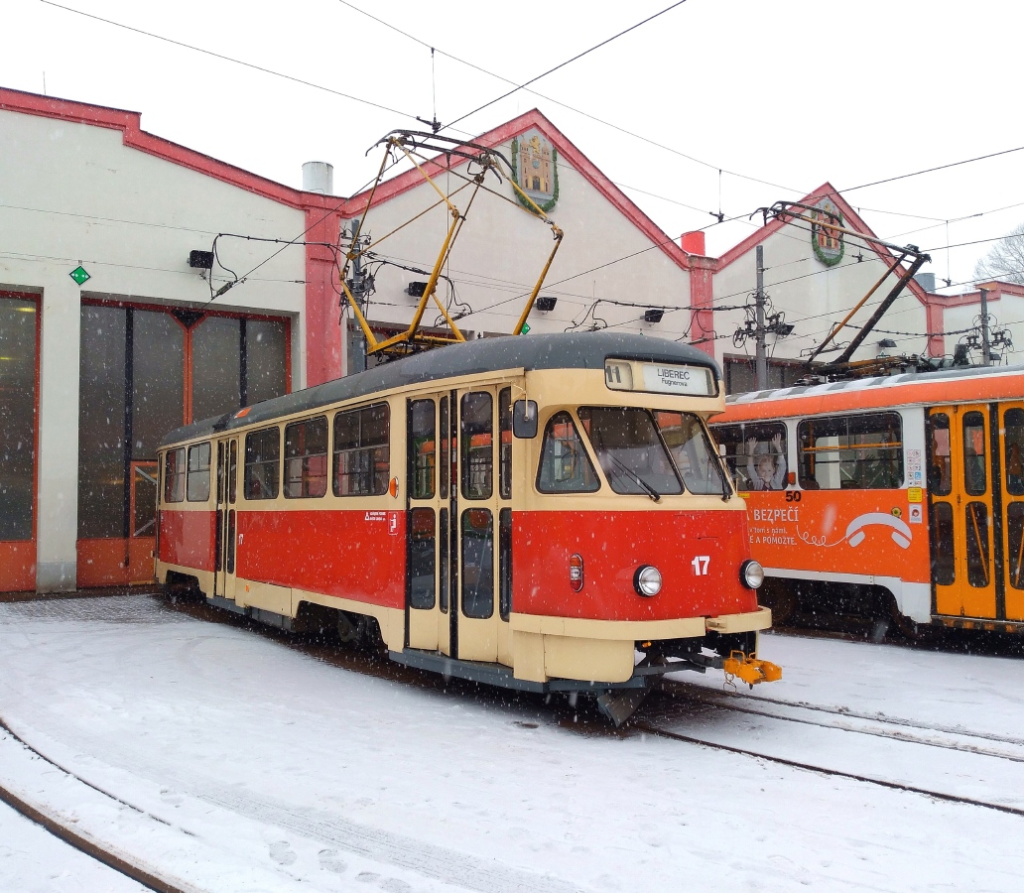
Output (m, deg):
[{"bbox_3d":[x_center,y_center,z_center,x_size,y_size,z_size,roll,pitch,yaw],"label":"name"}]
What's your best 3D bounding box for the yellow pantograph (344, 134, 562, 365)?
[{"bbox_3d":[-0.811,-2.191,9.932,1.800,2.400,2.750,2,-4,-34],"label":"yellow pantograph"}]

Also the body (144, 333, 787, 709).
[{"bbox_3d":[-2.433,0.722,12.220,2.500,2.870,13.800,2,-4,-34],"label":"body"}]

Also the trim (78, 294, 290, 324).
[{"bbox_3d":[-6.821,-2.851,18.800,4.250,0.180,0.130,1,-4,-30],"label":"trim"}]

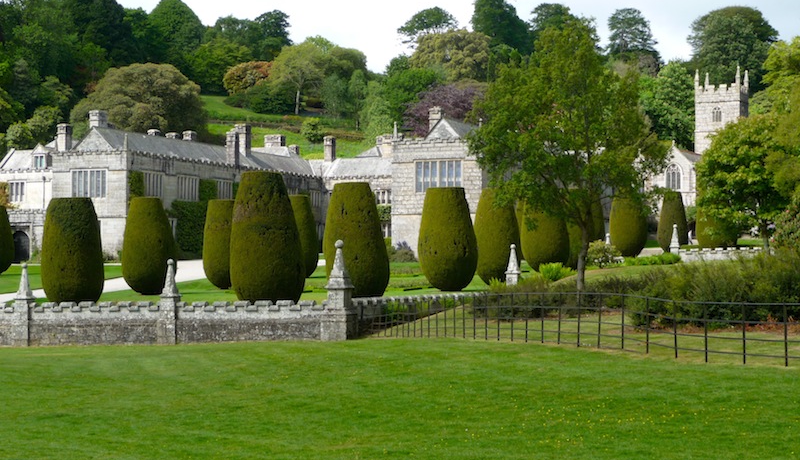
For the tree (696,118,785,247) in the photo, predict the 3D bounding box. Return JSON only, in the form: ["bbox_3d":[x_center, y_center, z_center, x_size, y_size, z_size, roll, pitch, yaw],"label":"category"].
[{"bbox_3d":[22.840,-2.880,95.000,6.190,9.550,6.190,-1,-1,22],"label":"tree"}]

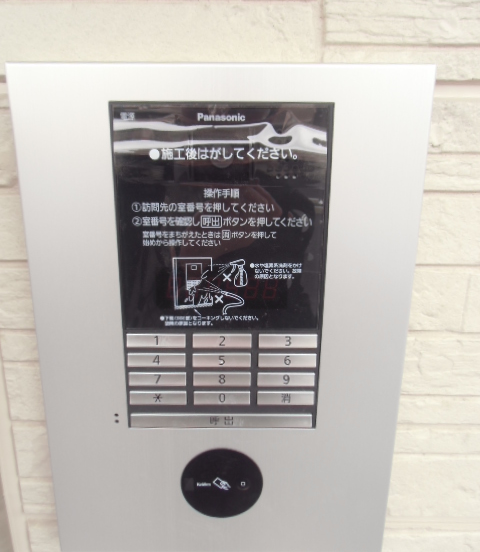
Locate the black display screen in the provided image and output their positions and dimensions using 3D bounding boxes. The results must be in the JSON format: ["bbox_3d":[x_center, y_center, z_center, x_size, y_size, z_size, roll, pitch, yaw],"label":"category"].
[{"bbox_3d":[-0.011,-0.034,0.286,0.135,0.144,0.012,0,15,0],"label":"black display screen"}]

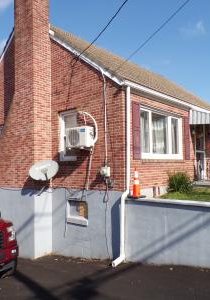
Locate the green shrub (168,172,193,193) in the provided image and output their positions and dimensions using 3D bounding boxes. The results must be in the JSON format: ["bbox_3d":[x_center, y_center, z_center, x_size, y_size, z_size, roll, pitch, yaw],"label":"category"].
[{"bbox_3d":[2.164,0.932,7.950,0.700,0.600,0.720,-3,-4,41],"label":"green shrub"}]

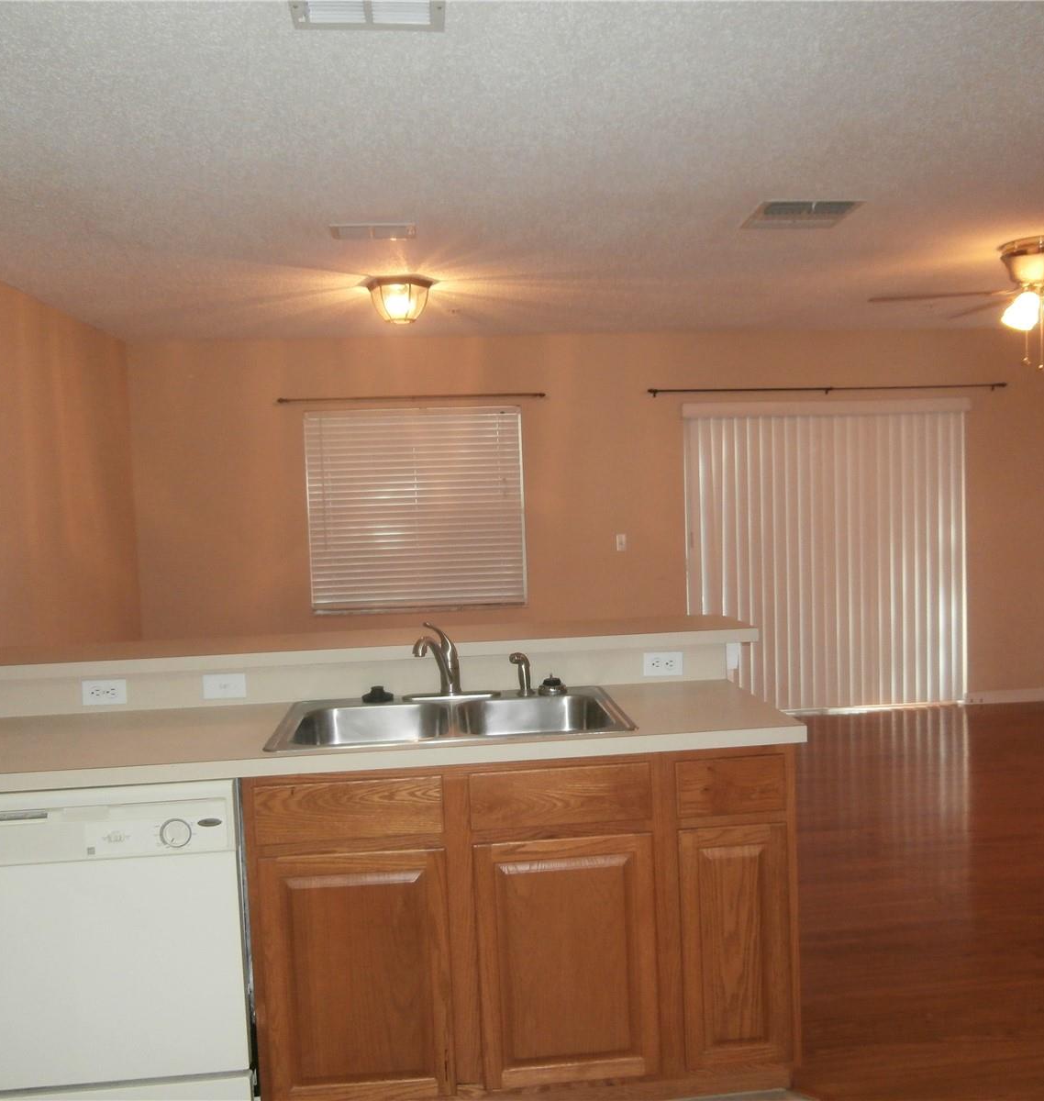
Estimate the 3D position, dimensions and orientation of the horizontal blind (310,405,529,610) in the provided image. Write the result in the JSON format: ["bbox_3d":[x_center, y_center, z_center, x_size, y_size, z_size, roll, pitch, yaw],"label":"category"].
[{"bbox_3d":[-0.637,-0.248,6.221,1.300,1.200,0.060,-2,3,-6],"label":"horizontal blind"}]

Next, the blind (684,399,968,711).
[{"bbox_3d":[1.954,0.049,6.483,1.850,1.980,0.110,-2,3,-6],"label":"blind"}]

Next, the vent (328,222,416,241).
[{"bbox_3d":[-0.534,-1.144,3.685,0.305,0.020,0.215,-2,3,-6],"label":"vent"}]

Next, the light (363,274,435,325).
[{"bbox_3d":[-0.547,-1.110,4.576,0.360,0.186,0.345,-2,3,-6],"label":"light"}]

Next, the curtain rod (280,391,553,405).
[{"bbox_3d":[-0.654,-0.906,6.109,1.600,0.045,0.090,-2,3,-6],"label":"curtain rod"}]

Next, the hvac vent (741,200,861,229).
[{"bbox_3d":[0.998,-1.189,3.648,0.350,0.020,0.355,-2,3,-6],"label":"hvac vent"}]

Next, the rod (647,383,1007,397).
[{"bbox_3d":[1.920,-1.005,6.358,2.310,0.050,0.090,-2,3,-6],"label":"rod"}]

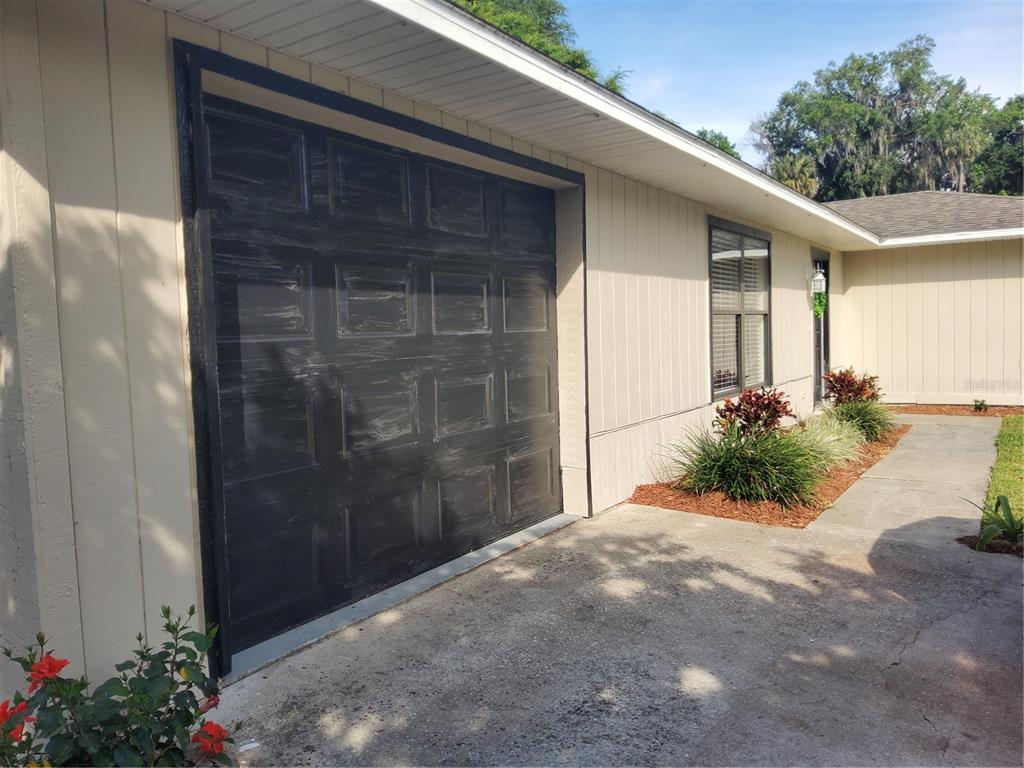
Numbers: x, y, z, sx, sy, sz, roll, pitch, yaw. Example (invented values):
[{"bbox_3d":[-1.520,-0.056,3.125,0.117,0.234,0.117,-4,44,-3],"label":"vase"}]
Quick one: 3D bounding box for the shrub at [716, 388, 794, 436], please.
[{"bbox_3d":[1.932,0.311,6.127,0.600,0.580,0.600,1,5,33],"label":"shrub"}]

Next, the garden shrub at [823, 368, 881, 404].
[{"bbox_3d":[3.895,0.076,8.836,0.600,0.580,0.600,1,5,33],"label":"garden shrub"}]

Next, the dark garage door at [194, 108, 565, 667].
[{"bbox_3d":[-0.454,-0.104,3.886,0.080,2.120,2.700,1,4,33],"label":"dark garage door"}]

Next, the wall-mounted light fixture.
[{"bbox_3d":[3.993,-1.347,10.064,0.230,0.370,0.180,1,5,33],"label":"wall-mounted light fixture"}]

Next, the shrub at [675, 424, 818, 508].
[{"bbox_3d":[1.713,0.526,5.630,0.970,0.510,0.970,1,5,33],"label":"shrub"}]

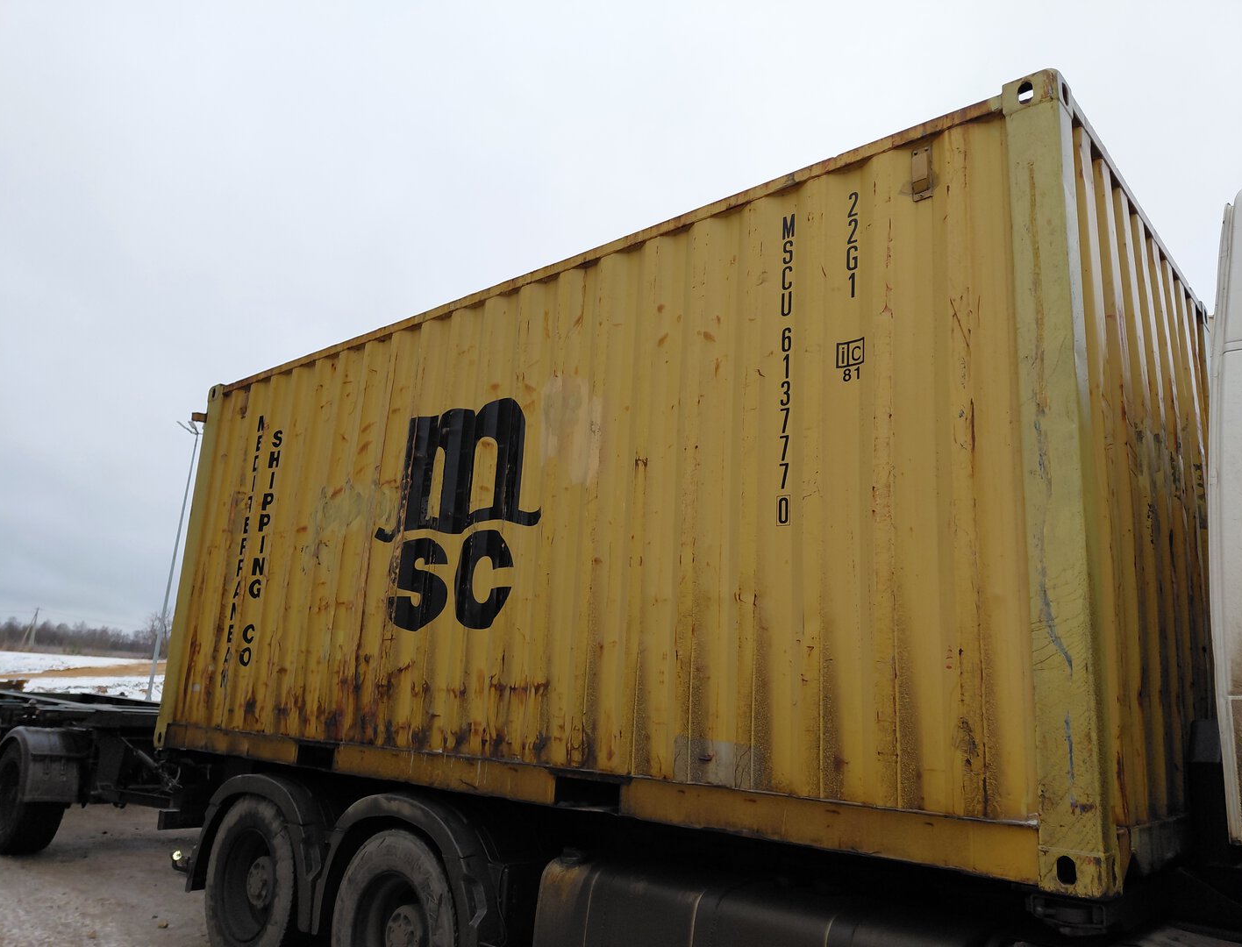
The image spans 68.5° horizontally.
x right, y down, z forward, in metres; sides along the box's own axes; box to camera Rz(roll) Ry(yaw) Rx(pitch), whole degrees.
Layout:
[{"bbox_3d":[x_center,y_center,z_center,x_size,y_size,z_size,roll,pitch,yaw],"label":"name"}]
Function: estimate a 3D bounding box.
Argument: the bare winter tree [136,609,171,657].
[{"bbox_3d":[-71.520,24.680,140.890,6.400,7.650,6.000,9,-15,-25],"label":"bare winter tree"}]

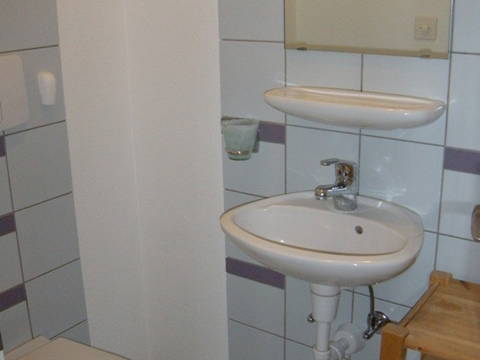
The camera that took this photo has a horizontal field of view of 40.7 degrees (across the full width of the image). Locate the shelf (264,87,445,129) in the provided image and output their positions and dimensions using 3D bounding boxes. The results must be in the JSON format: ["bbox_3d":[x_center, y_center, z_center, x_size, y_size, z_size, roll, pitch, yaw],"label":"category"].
[{"bbox_3d":[0.236,-0.144,1.394,0.404,0.072,0.157,11,22,34],"label":"shelf"}]

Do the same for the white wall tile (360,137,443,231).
[{"bbox_3d":[0.361,0.007,1.459,0.199,0.199,0.010,11,22,34],"label":"white wall tile"}]

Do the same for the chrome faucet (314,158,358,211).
[{"bbox_3d":[0.209,0.006,1.395,0.052,0.146,0.157,11,22,34],"label":"chrome faucet"}]

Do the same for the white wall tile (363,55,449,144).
[{"bbox_3d":[0.357,-0.181,1.399,0.199,0.199,0.010,11,22,34],"label":"white wall tile"}]

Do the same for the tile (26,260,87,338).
[{"bbox_3d":[-0.508,0.345,1.801,0.012,0.198,0.198,11,21,33],"label":"tile"}]

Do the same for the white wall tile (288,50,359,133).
[{"bbox_3d":[0.195,-0.213,1.508,0.199,0.199,0.010,11,22,34],"label":"white wall tile"}]

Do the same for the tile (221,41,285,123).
[{"bbox_3d":[0.033,-0.248,1.634,0.198,0.200,0.012,11,21,33],"label":"tile"}]

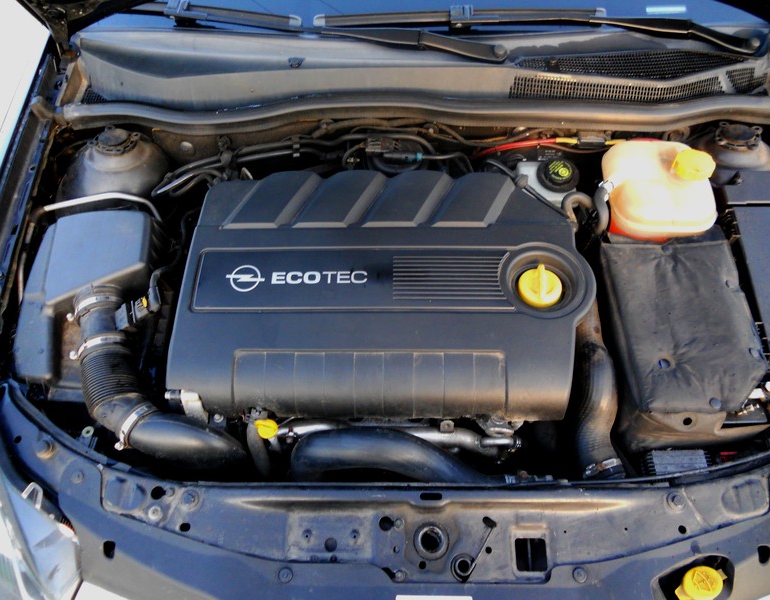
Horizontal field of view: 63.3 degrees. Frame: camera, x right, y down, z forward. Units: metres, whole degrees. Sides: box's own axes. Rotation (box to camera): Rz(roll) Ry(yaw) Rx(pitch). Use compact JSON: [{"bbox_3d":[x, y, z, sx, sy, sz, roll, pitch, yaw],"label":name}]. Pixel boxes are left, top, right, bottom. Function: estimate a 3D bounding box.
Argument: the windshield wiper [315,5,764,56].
[{"bbox_3d":[0.278,-0.500,1.147,0.835,0.050,0.075,2,80,0],"label":"windshield wiper"}]

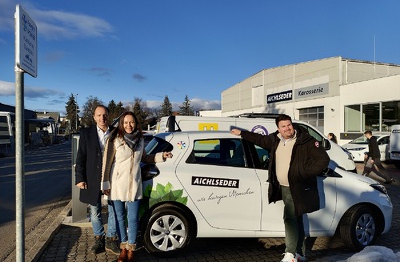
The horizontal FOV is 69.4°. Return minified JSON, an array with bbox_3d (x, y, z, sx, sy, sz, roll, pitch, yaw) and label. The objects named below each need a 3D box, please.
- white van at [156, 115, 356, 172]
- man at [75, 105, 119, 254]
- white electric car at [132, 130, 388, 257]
[{"bbox_3d":[1.330,0.630,7.800,4.950,1.930,1.930,1,0,-7],"label":"white van"},{"bbox_3d":[-1.210,0.570,3.490,0.560,1.760,0.400,0,0,-18],"label":"man"},{"bbox_3d":[0.850,0.775,4.430,4.080,1.550,1.790,2,0,-11],"label":"white electric car"}]

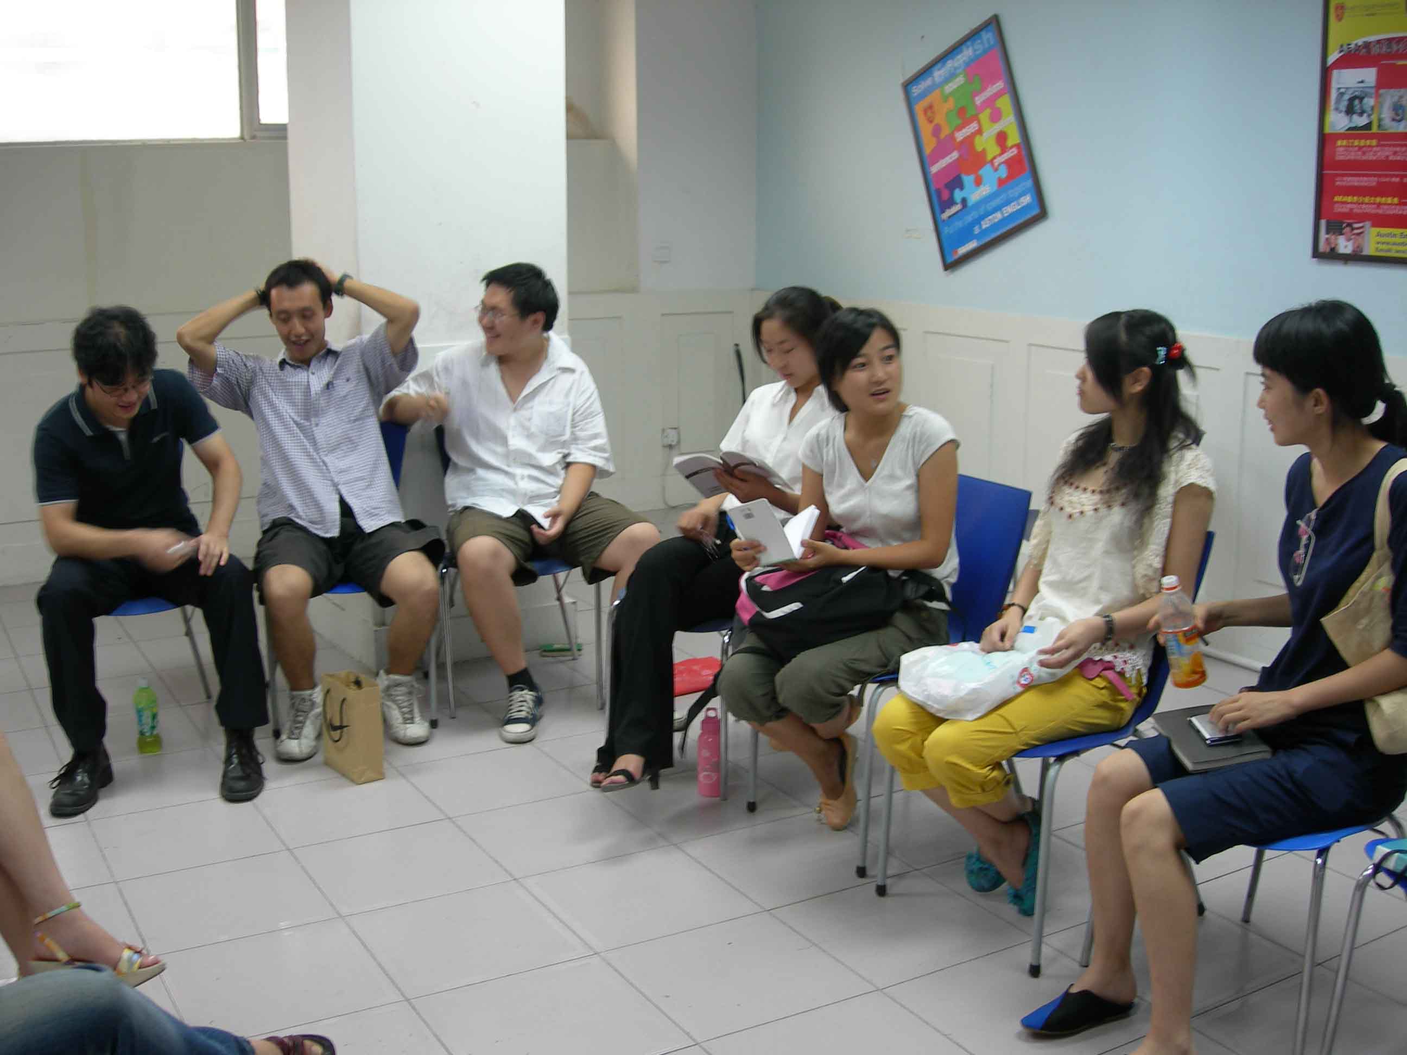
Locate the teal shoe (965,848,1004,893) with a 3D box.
[{"bbox_3d":[0.654,0.743,3.358,0.235,0.080,0.090,-11,16,-43],"label":"teal shoe"}]

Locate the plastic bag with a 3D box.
[{"bbox_3d":[0.530,0.248,2.914,0.320,0.140,0.230,-5,13,-25],"label":"plastic bag"}]

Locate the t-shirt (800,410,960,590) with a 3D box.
[{"bbox_3d":[0.418,-0.053,3.517,0.410,0.460,0.270,8,14,33],"label":"t-shirt"}]

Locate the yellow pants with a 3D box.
[{"bbox_3d":[0.599,0.381,3.080,0.550,0.330,0.370,-7,13,-29],"label":"yellow pants"}]

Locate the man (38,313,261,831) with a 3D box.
[{"bbox_3d":[-1.385,0.045,3.910,0.600,1.216,0.740,-3,12,-13],"label":"man"}]

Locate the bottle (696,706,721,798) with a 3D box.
[{"bbox_3d":[0.015,0.555,3.892,0.069,0.231,0.069,0,12,0],"label":"bottle"}]

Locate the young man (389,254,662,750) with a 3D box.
[{"bbox_3d":[-0.520,-0.112,4.482,0.780,1.296,0.760,-2,12,-8],"label":"young man"}]

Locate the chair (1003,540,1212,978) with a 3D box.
[{"bbox_3d":[0.711,0.402,3.147,0.530,0.810,0.470,-6,13,-30],"label":"chair"}]

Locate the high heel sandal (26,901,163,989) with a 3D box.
[{"bbox_3d":[-1.112,0.771,2.791,0.235,0.155,0.090,-7,14,-33],"label":"high heel sandal"}]

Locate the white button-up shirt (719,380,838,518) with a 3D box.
[{"bbox_3d":[0.203,-0.142,3.997,0.410,0.510,0.280,9,14,37],"label":"white button-up shirt"}]

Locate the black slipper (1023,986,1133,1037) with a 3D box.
[{"bbox_3d":[0.665,0.872,2.757,0.240,0.070,0.090,-3,12,-14],"label":"black slipper"}]

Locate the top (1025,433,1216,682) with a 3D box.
[{"bbox_3d":[0.802,0.051,3.087,0.300,0.500,0.420,-10,15,-41],"label":"top"}]

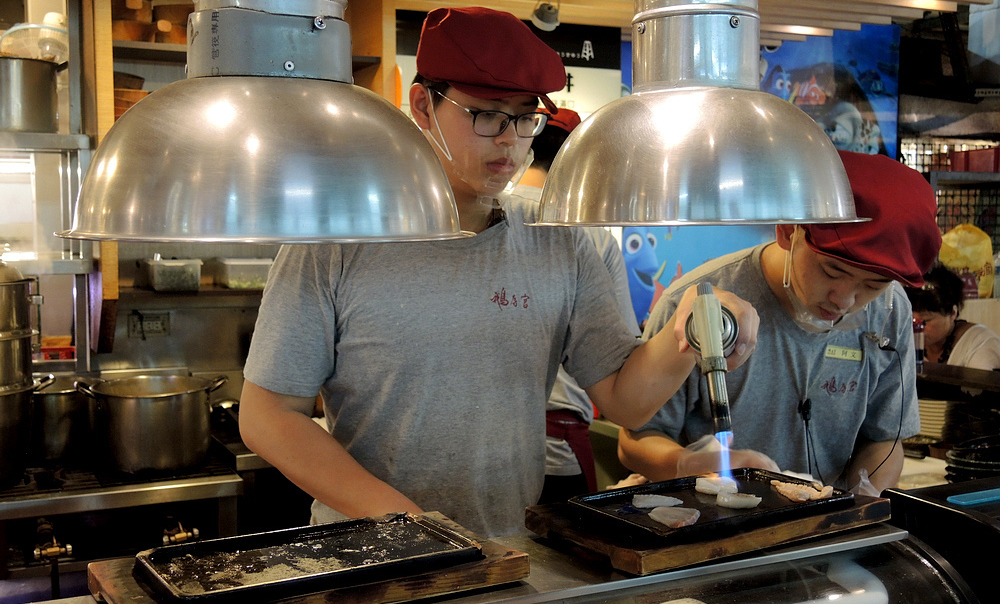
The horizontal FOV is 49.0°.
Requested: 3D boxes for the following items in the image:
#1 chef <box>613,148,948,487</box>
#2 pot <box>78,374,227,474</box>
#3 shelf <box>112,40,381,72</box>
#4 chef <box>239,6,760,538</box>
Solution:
[{"bbox_3d":[0.475,0.527,1.900,0.580,1.560,0.550,-2,4,-25],"label":"chef"},{"bbox_3d":[-0.879,0.301,2.785,0.378,0.192,0.300,-2,4,-24],"label":"pot"},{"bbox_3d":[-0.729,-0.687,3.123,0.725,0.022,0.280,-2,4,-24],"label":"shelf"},{"bbox_3d":[-0.020,0.444,1.574,0.620,1.750,0.520,-2,4,-25],"label":"chef"}]

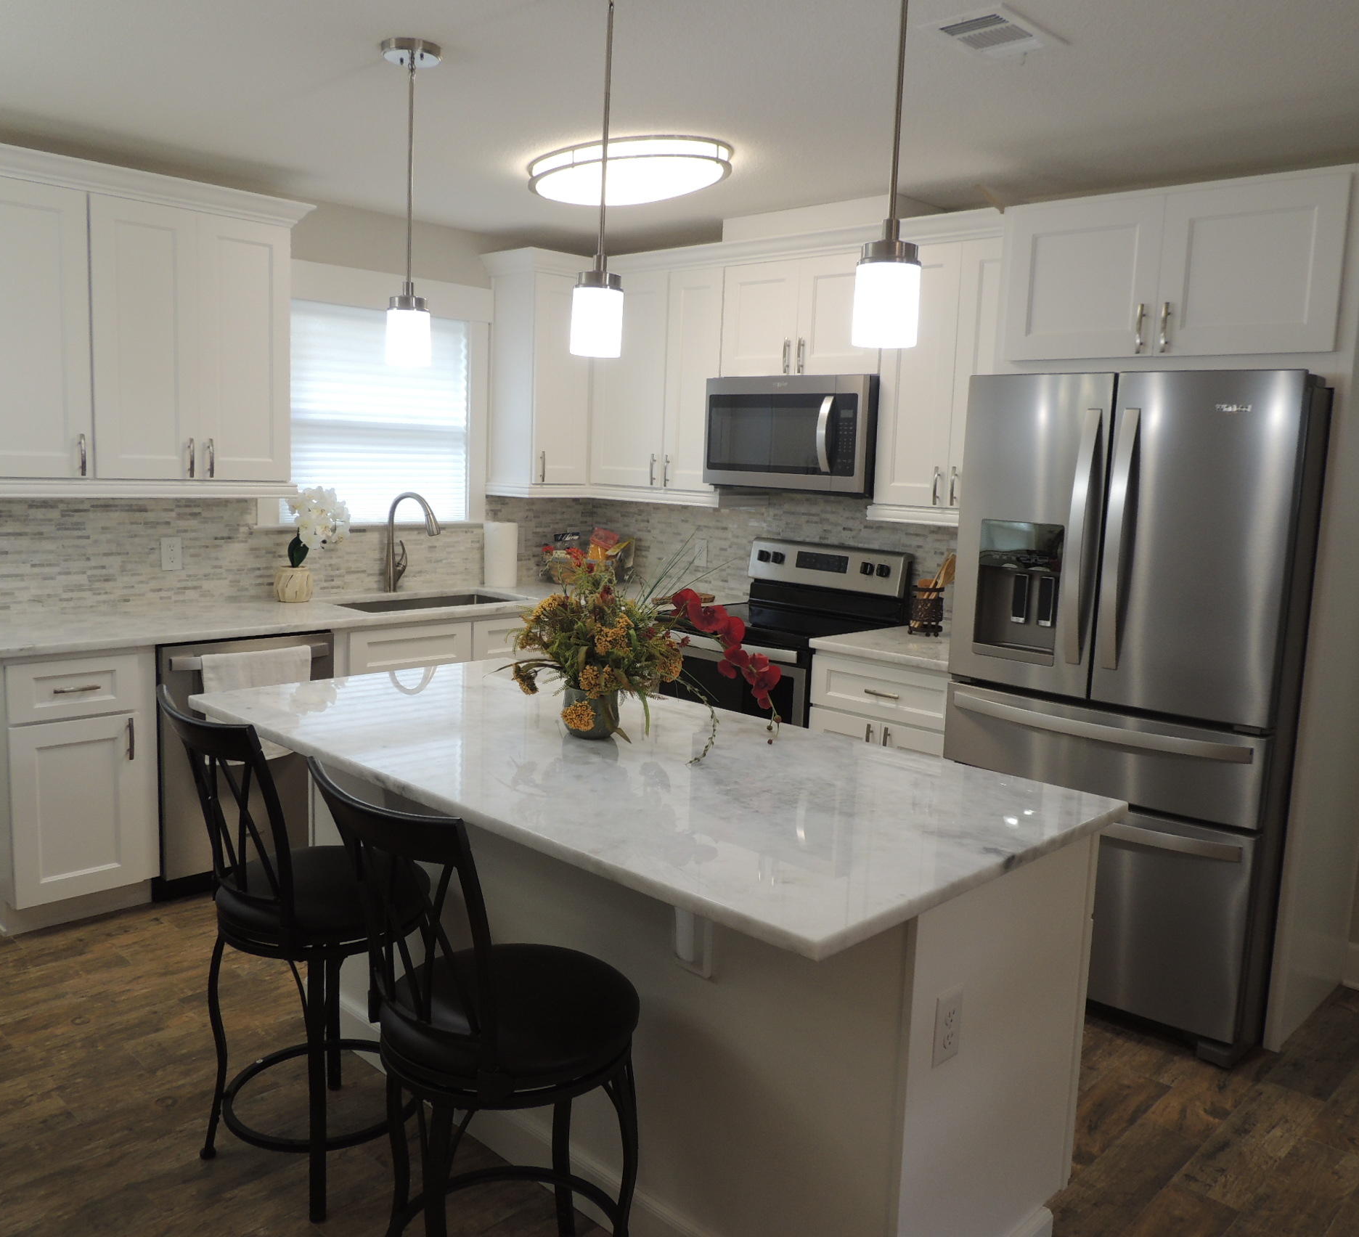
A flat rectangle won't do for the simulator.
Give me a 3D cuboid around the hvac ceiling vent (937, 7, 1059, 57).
[{"bbox_3d":[0.698,-1.269,2.497,0.190,0.020,0.265,10,11,43],"label":"hvac ceiling vent"}]

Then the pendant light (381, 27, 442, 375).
[{"bbox_3d":[-0.647,-0.985,2.754,0.134,0.740,0.134,2,8,0],"label":"pendant light"}]

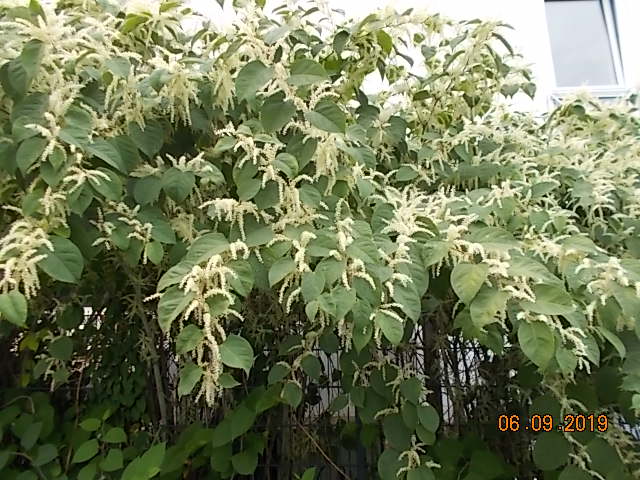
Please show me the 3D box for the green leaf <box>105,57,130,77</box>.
[{"bbox_3d":[-0.822,-0.704,1.950,0.105,0.089,0.030,0,-6,-26],"label":"green leaf"}]

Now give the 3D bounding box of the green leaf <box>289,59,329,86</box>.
[{"bbox_3d":[-0.055,-0.801,2.300,0.182,0.149,0.030,3,-16,-1],"label":"green leaf"}]

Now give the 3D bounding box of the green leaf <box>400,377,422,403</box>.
[{"bbox_3d":[0.371,0.611,1.950,0.085,0.116,0.030,-9,-30,6],"label":"green leaf"}]

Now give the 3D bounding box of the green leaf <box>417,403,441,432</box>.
[{"bbox_3d":[0.485,0.798,2.150,0.095,0.129,0.030,-22,-30,-6],"label":"green leaf"}]

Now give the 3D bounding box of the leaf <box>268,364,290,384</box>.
[{"bbox_3d":[-0.177,0.588,2.100,0.111,0.082,0.024,-34,-26,-26],"label":"leaf"}]

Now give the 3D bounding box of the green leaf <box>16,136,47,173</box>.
[{"bbox_3d":[-1.080,-0.320,1.800,0.102,0.151,0.033,29,-31,-23],"label":"green leaf"}]

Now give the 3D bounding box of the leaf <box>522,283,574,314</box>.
[{"bbox_3d":[0.748,0.192,1.580,0.170,0.132,0.037,2,-43,32],"label":"leaf"}]

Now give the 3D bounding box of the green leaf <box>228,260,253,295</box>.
[{"bbox_3d":[-0.265,0.126,1.620,0.089,0.138,0.030,-24,-23,-22],"label":"green leaf"}]

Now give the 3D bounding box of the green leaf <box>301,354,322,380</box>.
[{"bbox_3d":[-0.035,0.517,1.950,0.081,0.116,0.030,-24,-24,-13],"label":"green leaf"}]

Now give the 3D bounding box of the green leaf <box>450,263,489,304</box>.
[{"bbox_3d":[0.482,0.140,1.550,0.119,0.144,0.030,5,-23,21],"label":"green leaf"}]

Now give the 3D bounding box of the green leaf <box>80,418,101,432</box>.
[{"bbox_3d":[-1.122,0.907,2.350,0.089,0.070,0.025,9,-46,-21],"label":"green leaf"}]

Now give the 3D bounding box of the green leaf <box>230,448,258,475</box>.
[{"bbox_3d":[-0.361,1.060,2.300,0.128,0.119,0.025,4,-35,-7],"label":"green leaf"}]

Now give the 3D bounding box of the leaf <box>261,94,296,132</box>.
[{"bbox_3d":[-0.186,-0.566,2.150,0.151,0.192,0.030,13,-14,-2],"label":"leaf"}]

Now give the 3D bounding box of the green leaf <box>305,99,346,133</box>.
[{"bbox_3d":[0.019,-0.440,1.700,0.156,0.102,0.030,25,0,1],"label":"green leaf"}]

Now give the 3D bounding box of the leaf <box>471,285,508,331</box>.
[{"bbox_3d":[0.652,0.264,1.850,0.119,0.198,0.030,28,-18,33],"label":"leaf"}]

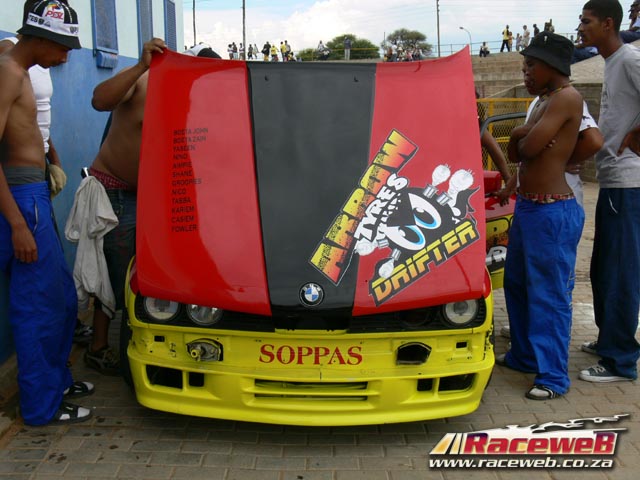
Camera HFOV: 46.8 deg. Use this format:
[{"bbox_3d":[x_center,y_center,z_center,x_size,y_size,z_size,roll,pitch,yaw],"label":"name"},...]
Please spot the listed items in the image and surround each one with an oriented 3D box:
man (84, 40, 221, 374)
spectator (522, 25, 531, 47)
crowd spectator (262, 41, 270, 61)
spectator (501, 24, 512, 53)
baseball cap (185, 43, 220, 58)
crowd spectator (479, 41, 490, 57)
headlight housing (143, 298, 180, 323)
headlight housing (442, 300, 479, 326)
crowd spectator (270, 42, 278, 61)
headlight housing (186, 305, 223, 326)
[{"bbox_3d":[-0.820,-0.140,3.620,0.580,1.620,0.550,7,13,31],"label":"man"},{"bbox_3d":[13.124,-12.807,47.000,0.420,1.680,0.480,-6,13,-31],"label":"spectator"},{"bbox_3d":[-4.051,-14.237,56.000,0.550,1.700,0.400,0,11,0],"label":"crowd spectator"},{"bbox_3d":[11.853,-12.794,47.000,0.420,1.720,0.500,6,13,25],"label":"spectator"},{"bbox_3d":[-0.566,-0.869,3.500,0.250,0.130,0.170,10,15,39],"label":"baseball cap"},{"bbox_3d":[10.233,-11.850,46.000,0.550,1.000,0.600,2,11,6],"label":"crowd spectator"},{"bbox_3d":[-0.659,0.273,3.080,0.150,0.150,0.100,0,11,0],"label":"headlight housing"},{"bbox_3d":[0.589,0.289,3.080,0.150,0.150,0.100,0,11,0],"label":"headlight housing"},{"bbox_3d":[-3.446,-14.047,56.000,0.500,1.620,0.380,0,11,0],"label":"crowd spectator"},{"bbox_3d":[-0.476,0.288,3.070,0.150,0.150,0.100,0,11,0],"label":"headlight housing"}]

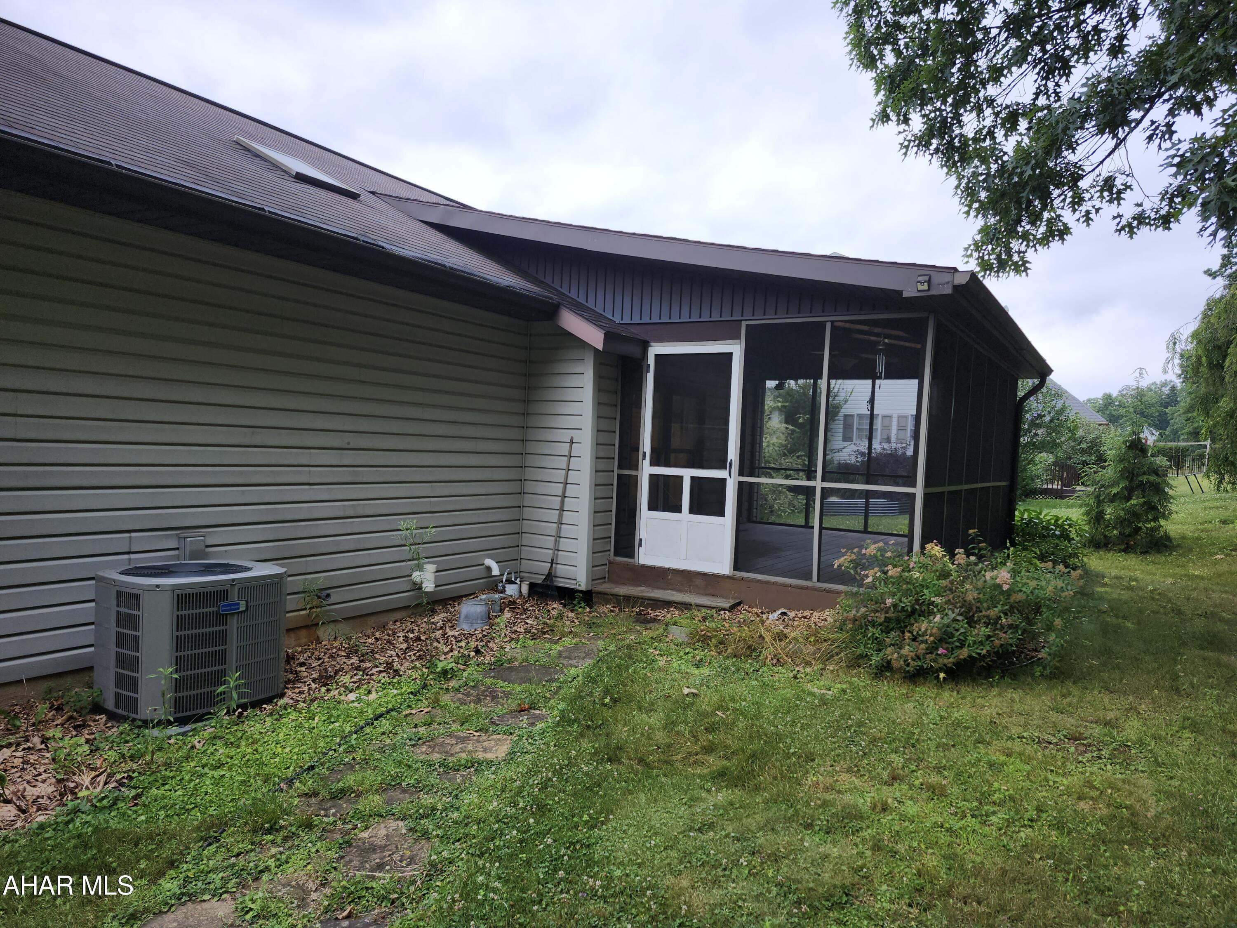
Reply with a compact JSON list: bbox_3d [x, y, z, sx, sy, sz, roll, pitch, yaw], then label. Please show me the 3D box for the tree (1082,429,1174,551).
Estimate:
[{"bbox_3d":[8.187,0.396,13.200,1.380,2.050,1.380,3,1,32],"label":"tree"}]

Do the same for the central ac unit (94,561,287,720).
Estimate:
[{"bbox_3d":[-2.286,0.901,4.429,0.692,0.659,0.778,3,1,34],"label":"central ac unit"}]

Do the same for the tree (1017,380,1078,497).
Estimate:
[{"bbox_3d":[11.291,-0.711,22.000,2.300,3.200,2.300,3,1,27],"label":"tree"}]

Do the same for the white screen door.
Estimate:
[{"bbox_3d":[0.638,-0.053,7.462,0.920,2.030,0.050,3,1,31],"label":"white screen door"}]

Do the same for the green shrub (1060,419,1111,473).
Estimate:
[{"bbox_3d":[15.065,-0.358,26.500,1.700,2.200,1.700,3,1,30],"label":"green shrub"}]

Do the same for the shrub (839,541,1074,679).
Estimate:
[{"bbox_3d":[2.527,1.038,6.150,1.650,0.860,1.300,3,1,0],"label":"shrub"}]

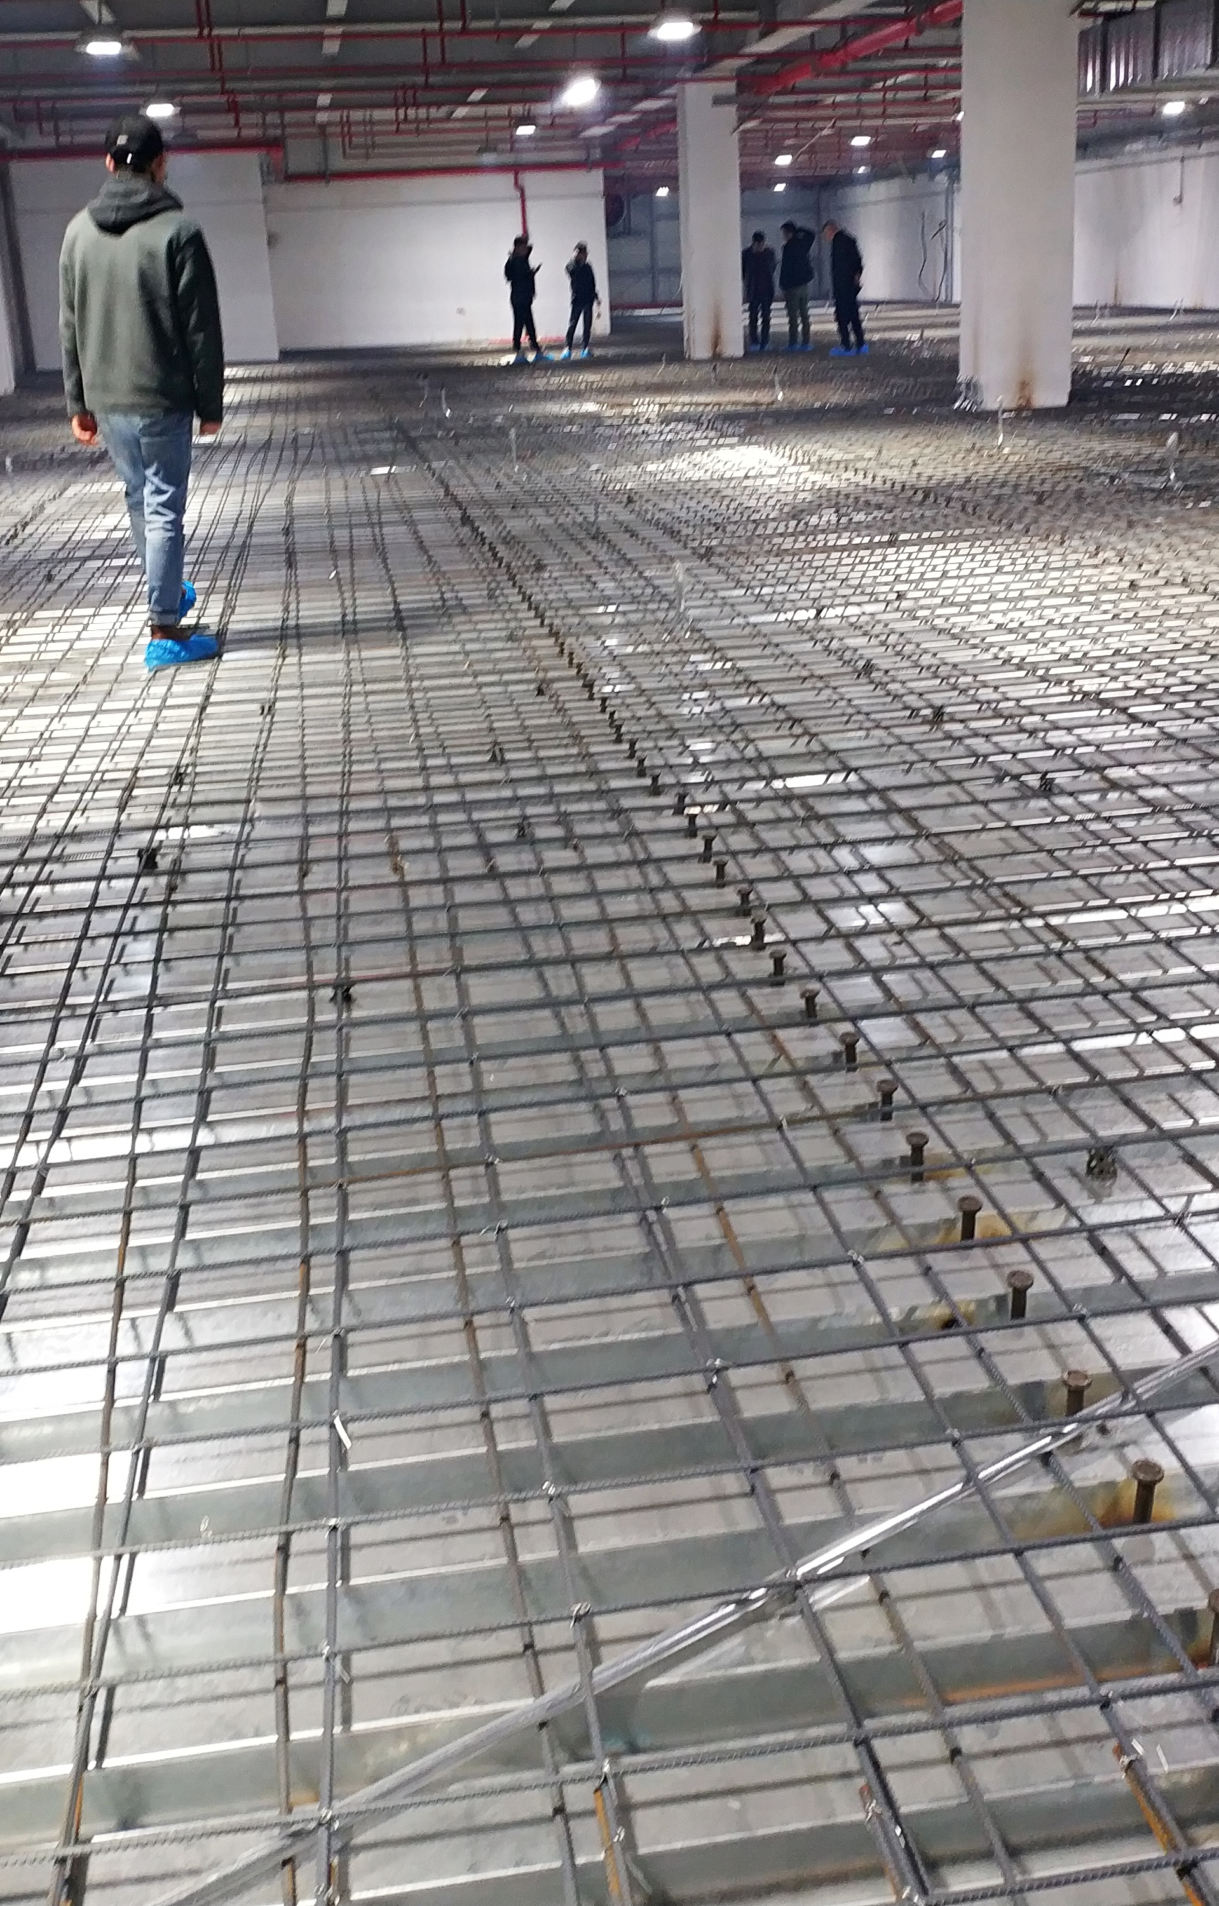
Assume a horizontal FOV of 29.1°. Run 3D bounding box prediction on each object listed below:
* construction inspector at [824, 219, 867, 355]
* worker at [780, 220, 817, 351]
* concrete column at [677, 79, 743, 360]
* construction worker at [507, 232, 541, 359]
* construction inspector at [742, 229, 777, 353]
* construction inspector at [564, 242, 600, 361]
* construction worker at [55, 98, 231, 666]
[{"bbox_3d":[3.096,-8.721,30.781,0.500,1.660,0.480,-5,16,-5],"label":"construction inspector"},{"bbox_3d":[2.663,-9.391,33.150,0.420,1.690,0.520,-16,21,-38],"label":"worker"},{"bbox_3d":[1.340,-9.696,31.171,0.720,3.500,0.700,-5,16,-5],"label":"concrete column"},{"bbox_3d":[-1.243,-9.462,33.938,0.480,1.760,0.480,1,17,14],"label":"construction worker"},{"bbox_3d":[2.134,-9.416,33.430,0.500,1.650,0.340,-5,16,-5],"label":"construction inspector"},{"bbox_3d":[-0.390,-9.513,34.290,0.500,1.640,0.400,-11,18,-24],"label":"construction inspector"},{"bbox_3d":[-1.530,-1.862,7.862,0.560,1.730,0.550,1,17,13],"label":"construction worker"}]

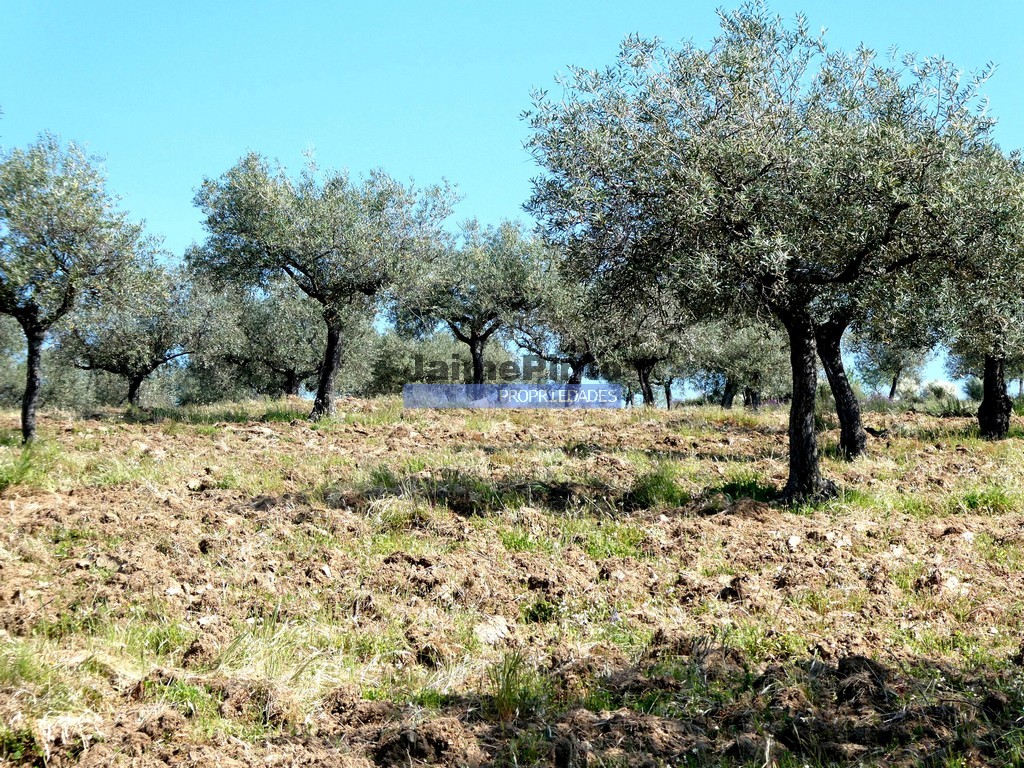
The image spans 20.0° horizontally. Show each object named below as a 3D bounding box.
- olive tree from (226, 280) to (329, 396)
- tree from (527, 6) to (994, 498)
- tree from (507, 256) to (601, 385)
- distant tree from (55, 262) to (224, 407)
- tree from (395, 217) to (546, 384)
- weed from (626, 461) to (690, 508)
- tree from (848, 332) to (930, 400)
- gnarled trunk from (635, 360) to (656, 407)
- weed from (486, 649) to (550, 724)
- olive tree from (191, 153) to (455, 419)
[{"bbox_3d":[-5.572,-1.139,71.000,3.037,3.184,3.100,0,-2,0],"label":"olive tree"},{"bbox_3d":[2.057,-1.093,24.000,3.850,4.065,3.600,0,-1,0],"label":"tree"},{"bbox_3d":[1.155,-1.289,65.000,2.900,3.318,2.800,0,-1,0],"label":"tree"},{"bbox_3d":[-8.201,-1.159,64.000,3.797,3.311,3.600,0,-2,0],"label":"distant tree"},{"bbox_3d":[-0.818,-1.563,60.000,3.250,3.643,3.100,0,-1,0],"label":"tree"},{"bbox_3d":[1.238,0.849,24.500,0.541,0.406,0.480,0,-2,0],"label":"weed"},{"bbox_3d":[13.056,-0.845,100.000,3.036,2.967,2.900,0,-2,0],"label":"tree"},{"bbox_3d":[2.809,-0.011,61.000,0.463,0.968,0.380,0,-2,0],"label":"gnarled trunk"},{"bbox_3d":[0.022,1.210,11.600,0.264,0.288,0.250,0,-2,0],"label":"weed"},{"bbox_3d":[-2.778,-1.444,42.500,3.850,3.900,3.500,0,-1,0],"label":"olive tree"}]

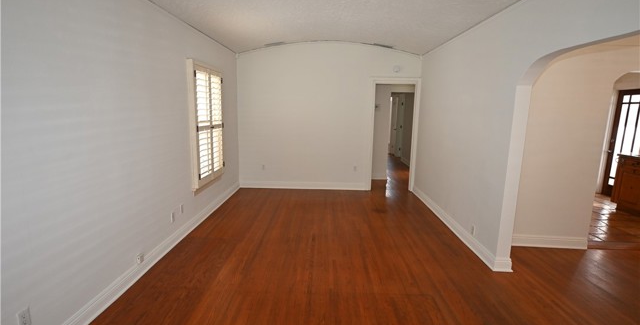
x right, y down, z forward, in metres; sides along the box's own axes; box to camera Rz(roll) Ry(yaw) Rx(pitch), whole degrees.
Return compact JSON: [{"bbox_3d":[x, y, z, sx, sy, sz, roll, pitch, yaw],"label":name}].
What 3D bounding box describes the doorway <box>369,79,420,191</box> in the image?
[{"bbox_3d":[1.400,-0.510,6.211,0.936,2.182,0.160,1,10,1],"label":"doorway"}]

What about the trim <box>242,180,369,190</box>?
[{"bbox_3d":[-0.347,0.468,6.356,2.498,0.149,0.028,1,10,1],"label":"trim"}]

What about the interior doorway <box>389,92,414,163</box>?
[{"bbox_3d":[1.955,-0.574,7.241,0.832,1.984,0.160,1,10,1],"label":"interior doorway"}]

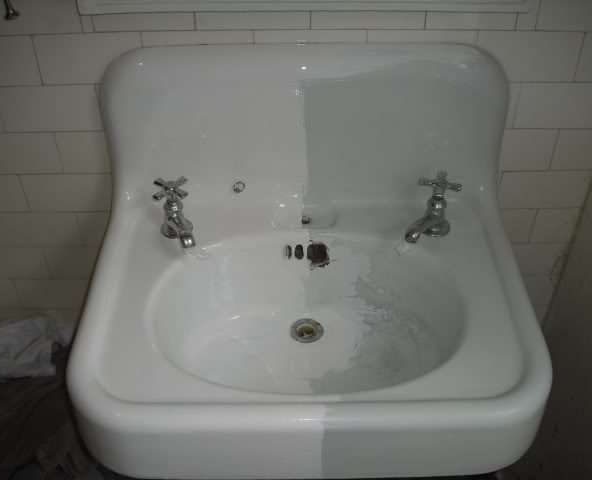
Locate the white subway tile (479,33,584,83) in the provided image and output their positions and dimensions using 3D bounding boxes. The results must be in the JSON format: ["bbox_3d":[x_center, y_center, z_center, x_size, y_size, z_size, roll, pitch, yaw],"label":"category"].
[{"bbox_3d":[0.321,-0.255,0.975,0.152,0.076,0.010,0,42,0],"label":"white subway tile"}]

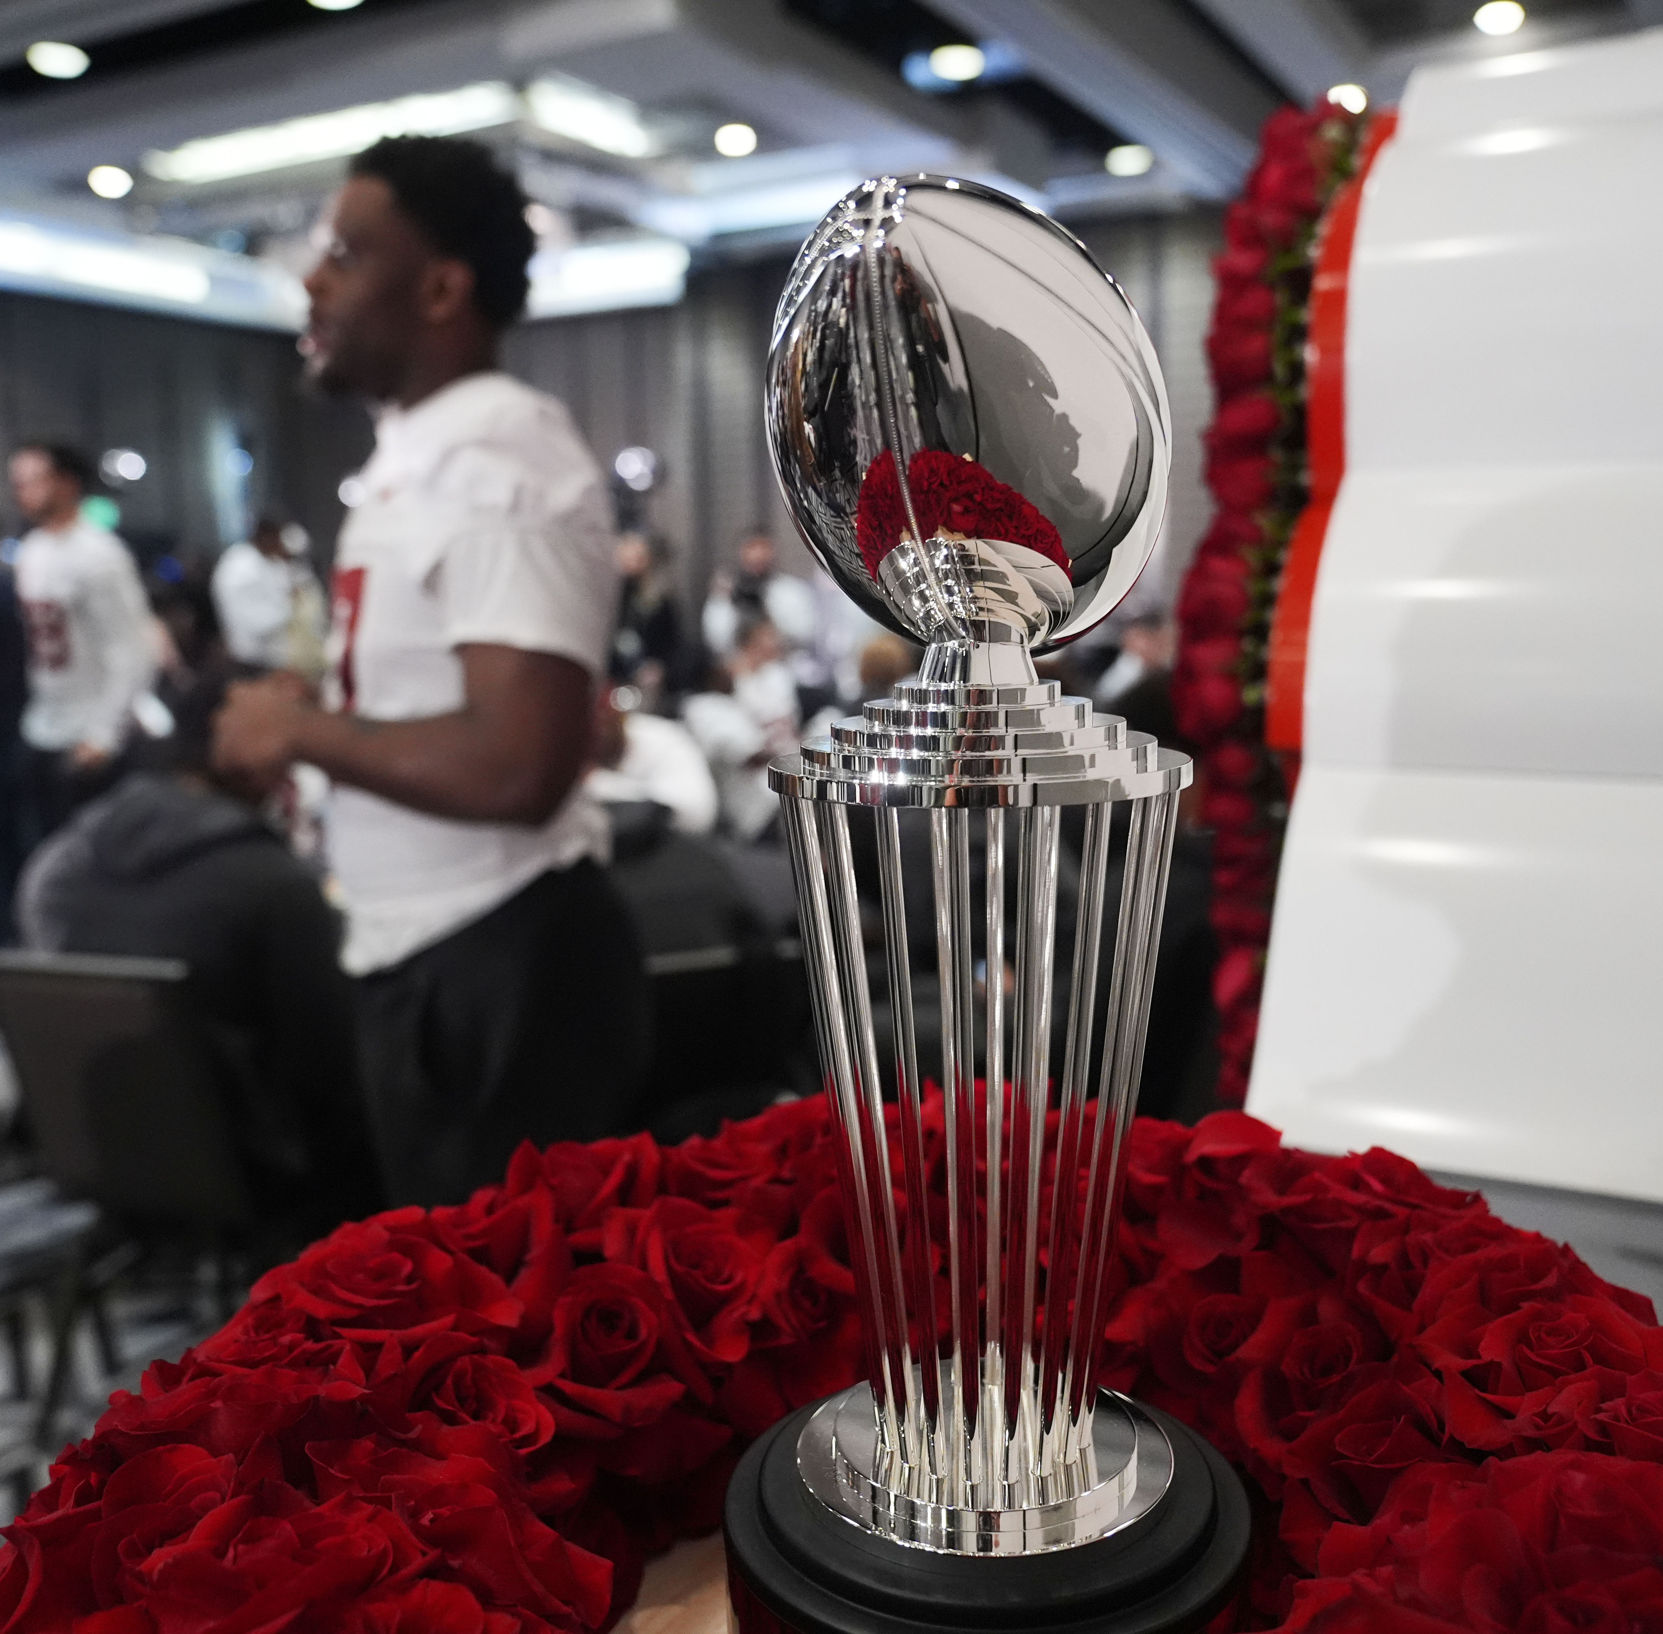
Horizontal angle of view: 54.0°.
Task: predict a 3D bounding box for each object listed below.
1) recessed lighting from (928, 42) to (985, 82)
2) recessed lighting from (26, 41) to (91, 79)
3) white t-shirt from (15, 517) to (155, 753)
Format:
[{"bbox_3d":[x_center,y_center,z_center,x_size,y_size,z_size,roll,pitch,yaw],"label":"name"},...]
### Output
[{"bbox_3d":[0.722,-4.338,9.404,0.170,0.050,0.170,-1,8,0],"label":"recessed lighting"},{"bbox_3d":[-4.262,-4.174,9.012,0.170,0.050,0.170,-1,8,0],"label":"recessed lighting"},{"bbox_3d":[-2.288,-0.557,5.000,0.480,0.720,0.320,3,9,30],"label":"white t-shirt"}]

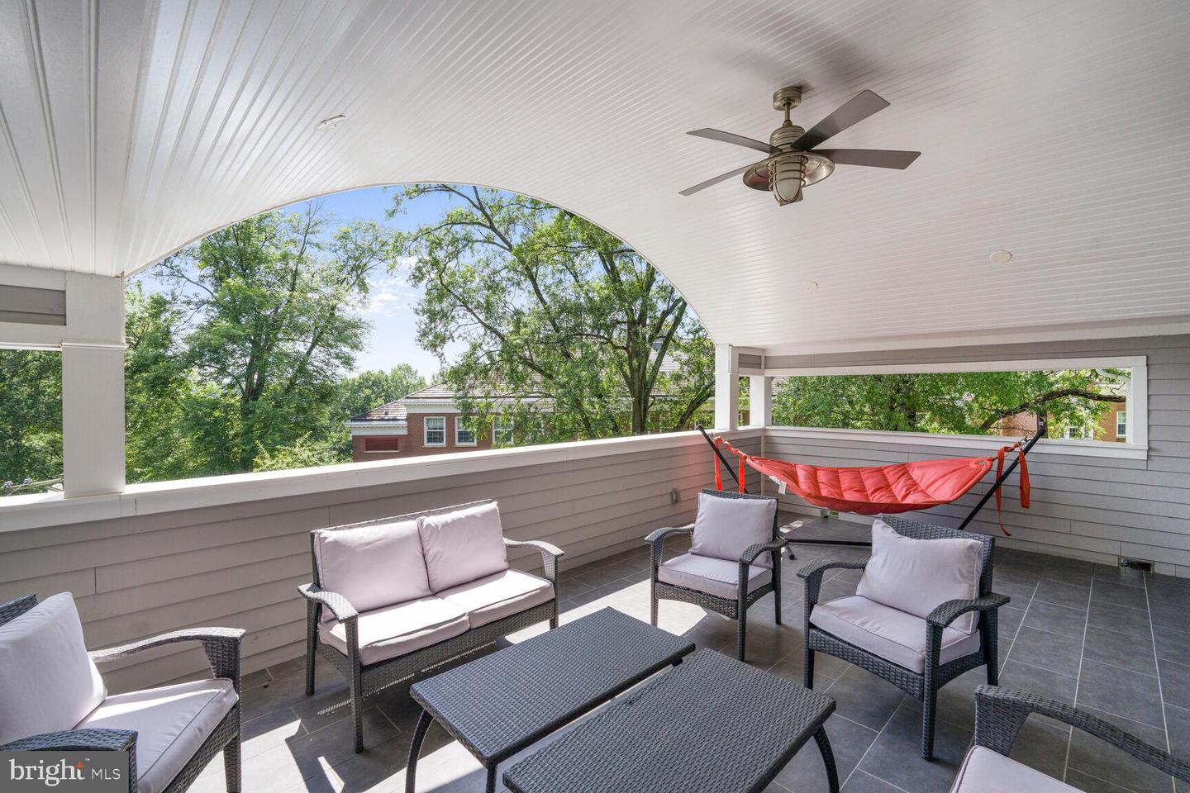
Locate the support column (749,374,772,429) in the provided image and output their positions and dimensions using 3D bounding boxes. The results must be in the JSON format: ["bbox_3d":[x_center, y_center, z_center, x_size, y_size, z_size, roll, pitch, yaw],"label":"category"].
[{"bbox_3d":[2.264,0.073,7.209,0.204,0.696,0.204,0,1,45],"label":"support column"}]

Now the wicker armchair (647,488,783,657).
[{"bbox_3d":[0.816,1.104,3.488,0.735,0.845,0.670,0,0,41],"label":"wicker armchair"}]

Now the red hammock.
[{"bbox_3d":[2.603,0.843,5.157,2.870,0.880,0.850,0,0,12],"label":"red hammock"}]

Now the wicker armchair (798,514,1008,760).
[{"bbox_3d":[1.534,1.108,2.654,0.670,0.845,0.735,0,0,-29],"label":"wicker armchair"}]

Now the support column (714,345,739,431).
[{"bbox_3d":[1.647,-0.102,6.594,0.204,1.055,0.204,0,1,45],"label":"support column"}]

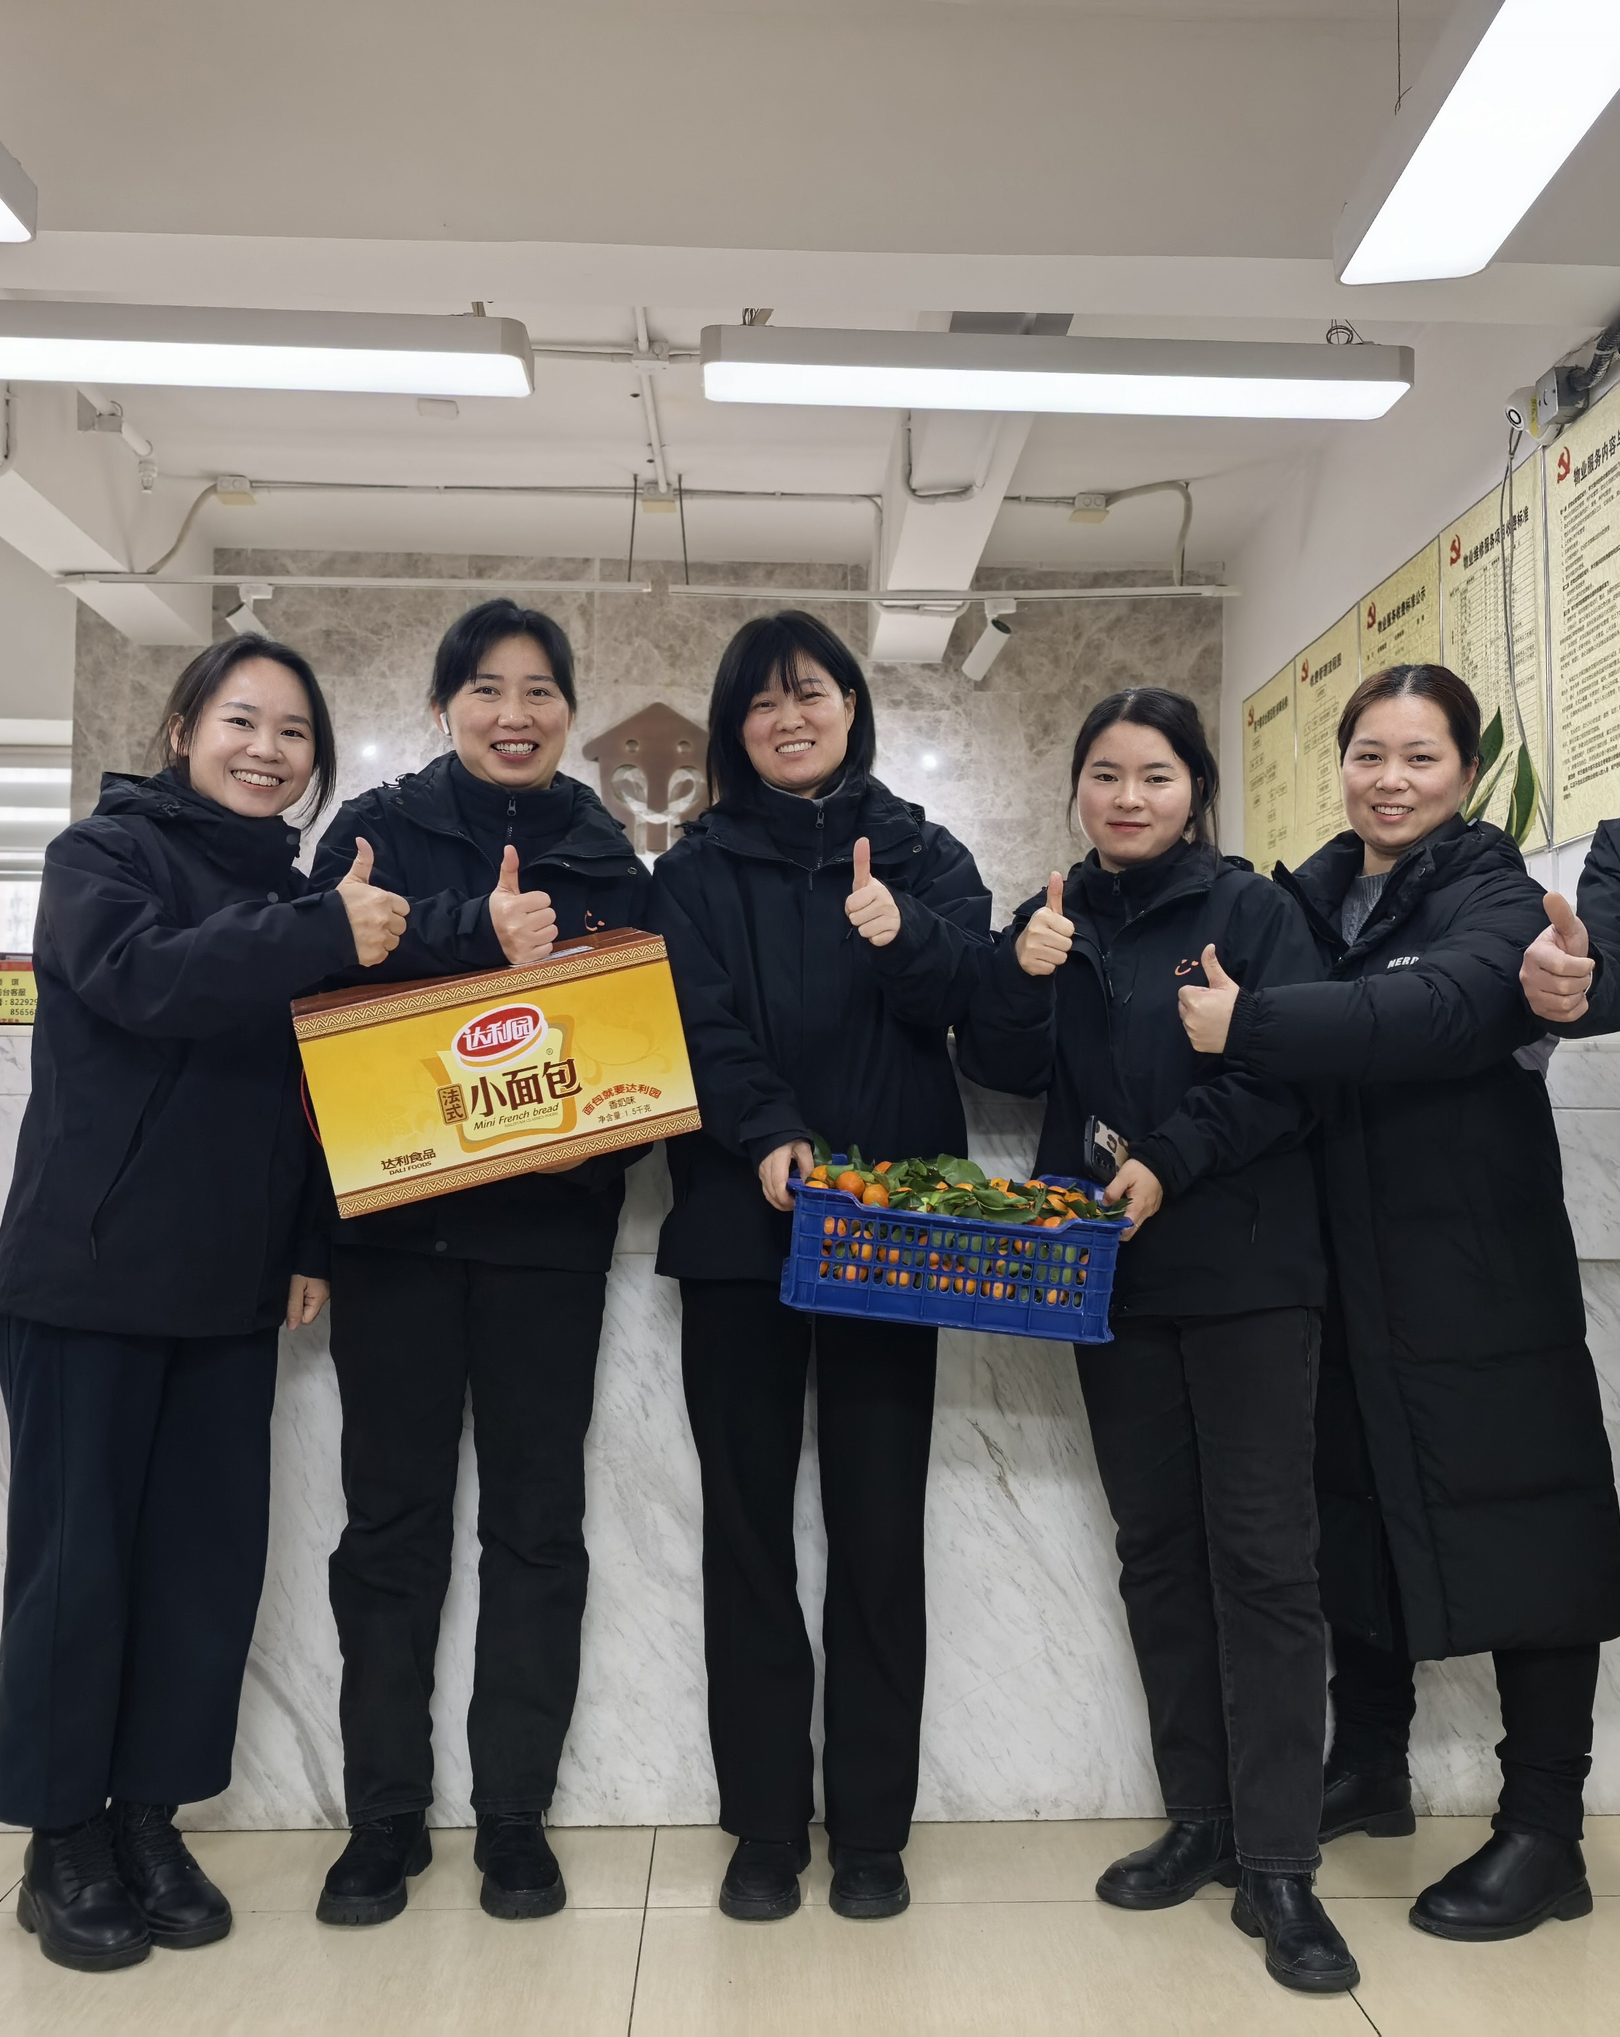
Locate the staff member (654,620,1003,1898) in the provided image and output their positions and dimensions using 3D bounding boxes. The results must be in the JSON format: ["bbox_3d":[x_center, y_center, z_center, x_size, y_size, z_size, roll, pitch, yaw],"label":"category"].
[{"bbox_3d":[0.014,0.278,2.302,0.450,1.645,0.430,0,-3,-2],"label":"staff member"}]

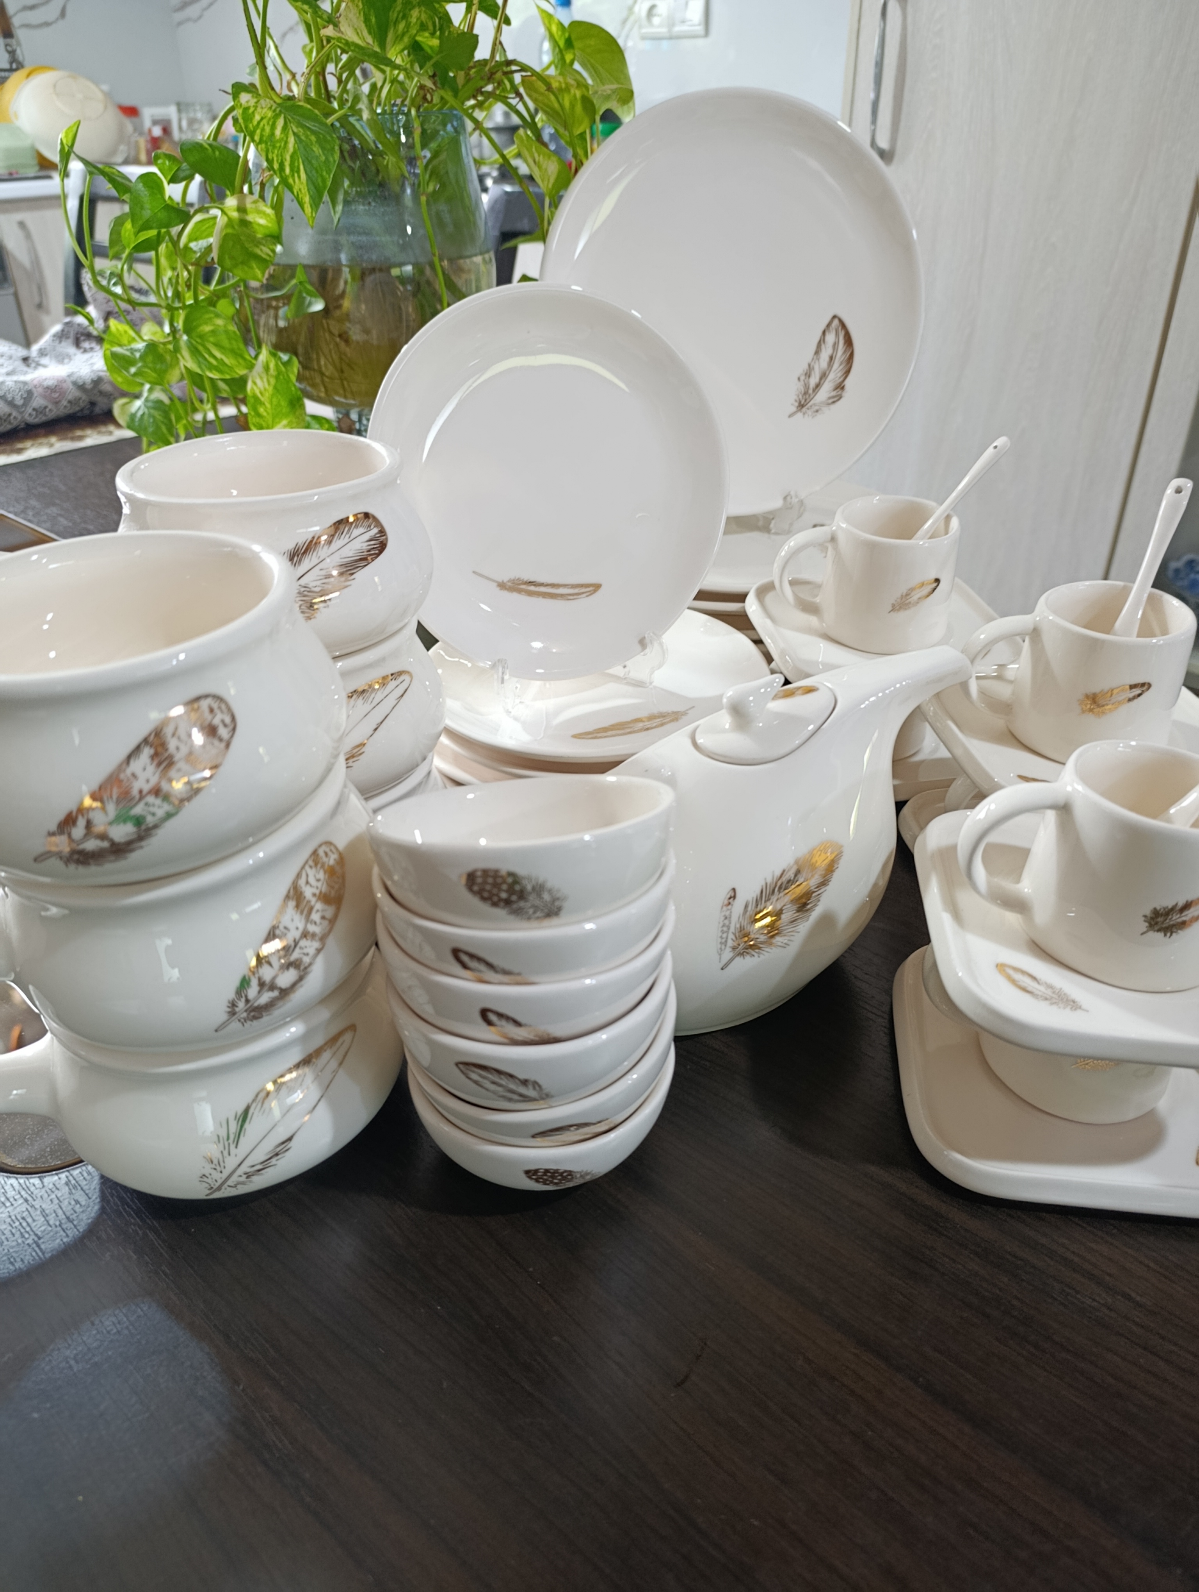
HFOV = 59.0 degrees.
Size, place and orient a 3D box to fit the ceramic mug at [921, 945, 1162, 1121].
[{"bbox_3d":[0.166,0.073,0.385,0.092,0.057,0.067,0,33,4],"label":"ceramic mug"}]

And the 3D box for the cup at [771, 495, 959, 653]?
[{"bbox_3d":[0.137,-0.115,0.545,0.092,0.057,0.067,1,33,5],"label":"cup"}]

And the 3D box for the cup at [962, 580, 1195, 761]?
[{"bbox_3d":[0.201,-0.053,0.451,0.092,0.057,0.067,3,33,9],"label":"cup"}]

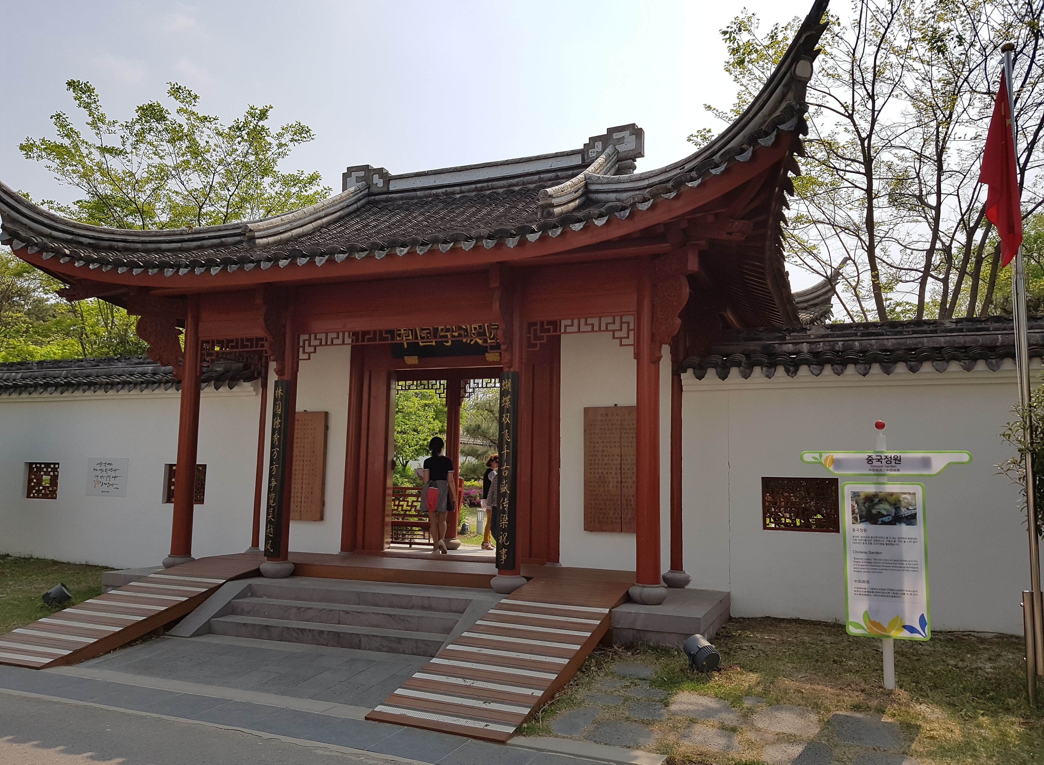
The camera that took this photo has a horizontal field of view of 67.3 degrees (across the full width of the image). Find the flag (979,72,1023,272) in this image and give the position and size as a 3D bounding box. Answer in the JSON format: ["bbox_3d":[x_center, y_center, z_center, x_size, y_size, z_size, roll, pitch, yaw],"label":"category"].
[{"bbox_3d":[3.614,-1.627,5.949,0.258,1.534,0.202,-2,-8,21],"label":"flag"}]

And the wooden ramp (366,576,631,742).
[{"bbox_3d":[-0.017,2.186,6.629,1.120,0.669,3.141,-2,-8,21],"label":"wooden ramp"}]

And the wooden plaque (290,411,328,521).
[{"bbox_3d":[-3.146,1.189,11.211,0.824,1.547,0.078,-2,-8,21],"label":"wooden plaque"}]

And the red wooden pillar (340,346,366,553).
[{"bbox_3d":[-2.369,0.845,11.029,0.224,3.063,0.224,-2,-8,21],"label":"red wooden pillar"}]

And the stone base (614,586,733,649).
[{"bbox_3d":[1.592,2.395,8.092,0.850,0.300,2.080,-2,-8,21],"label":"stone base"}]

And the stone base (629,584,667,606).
[{"bbox_3d":[1.264,2.116,7.856,0.400,0.180,0.400,-2,-8,21],"label":"stone base"}]

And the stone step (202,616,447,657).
[{"bbox_3d":[-1.950,2.532,7.851,2.737,0.150,0.266,-2,-8,21],"label":"stone step"}]

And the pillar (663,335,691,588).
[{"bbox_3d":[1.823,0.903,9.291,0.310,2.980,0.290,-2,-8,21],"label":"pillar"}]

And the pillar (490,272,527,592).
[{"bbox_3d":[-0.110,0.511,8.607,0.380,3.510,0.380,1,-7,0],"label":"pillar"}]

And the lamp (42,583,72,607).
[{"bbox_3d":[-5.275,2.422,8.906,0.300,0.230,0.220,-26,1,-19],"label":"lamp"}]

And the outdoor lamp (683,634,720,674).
[{"bbox_3d":[1.472,2.220,6.419,0.210,0.220,0.280,5,14,-27],"label":"outdoor lamp"}]

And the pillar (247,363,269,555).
[{"bbox_3d":[-3.831,1.145,11.442,0.300,2.860,0.280,-2,-8,21],"label":"pillar"}]

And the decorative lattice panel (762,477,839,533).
[{"bbox_3d":[3.118,1.374,8.793,0.812,0.599,0.062,-2,-8,21],"label":"decorative lattice panel"}]

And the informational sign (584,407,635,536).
[{"bbox_3d":[1.143,1.052,9.537,0.790,1.510,0.060,-2,-8,21],"label":"informational sign"}]

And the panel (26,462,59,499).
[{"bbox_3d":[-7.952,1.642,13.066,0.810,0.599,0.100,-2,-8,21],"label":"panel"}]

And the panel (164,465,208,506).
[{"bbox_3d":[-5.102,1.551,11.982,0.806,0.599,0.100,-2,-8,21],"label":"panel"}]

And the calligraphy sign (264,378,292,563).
[{"bbox_3d":[-2.954,1.035,9.539,0.233,2.107,0.078,-2,-8,21],"label":"calligraphy sign"}]

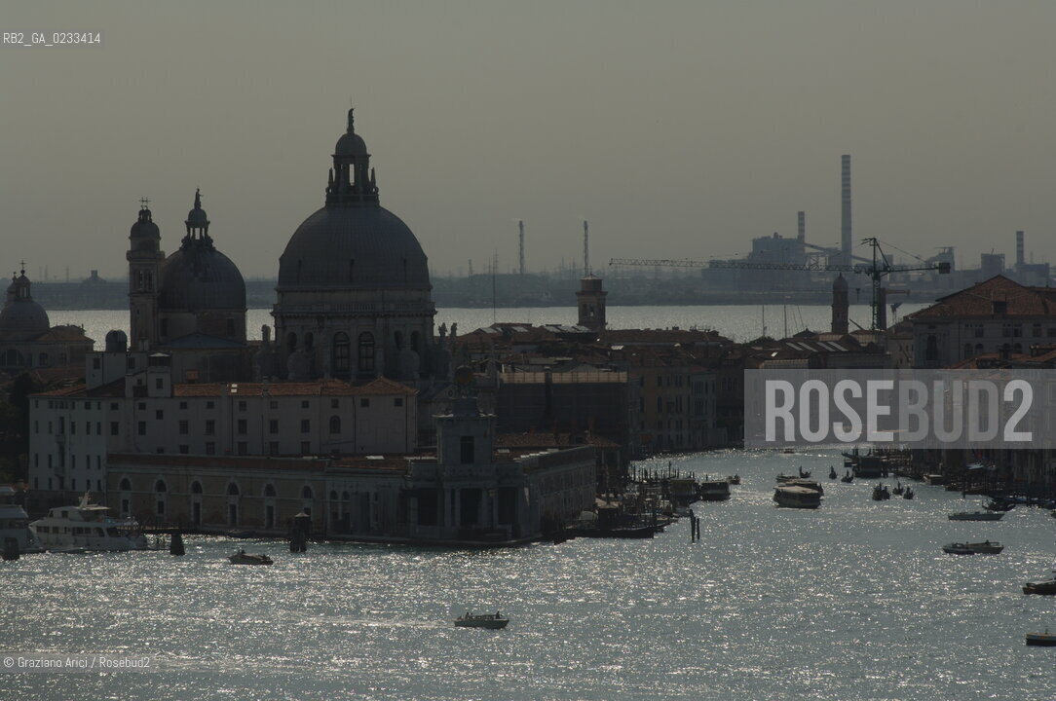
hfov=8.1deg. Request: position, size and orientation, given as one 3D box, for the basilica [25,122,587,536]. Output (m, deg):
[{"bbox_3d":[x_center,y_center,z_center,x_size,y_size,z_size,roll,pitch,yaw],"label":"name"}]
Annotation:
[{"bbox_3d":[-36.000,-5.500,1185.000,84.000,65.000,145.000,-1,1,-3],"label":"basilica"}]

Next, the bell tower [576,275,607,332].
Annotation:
[{"bbox_3d":[15.800,-1.500,1880.000,7.000,35.500,7.000,0,1,10],"label":"bell tower"}]

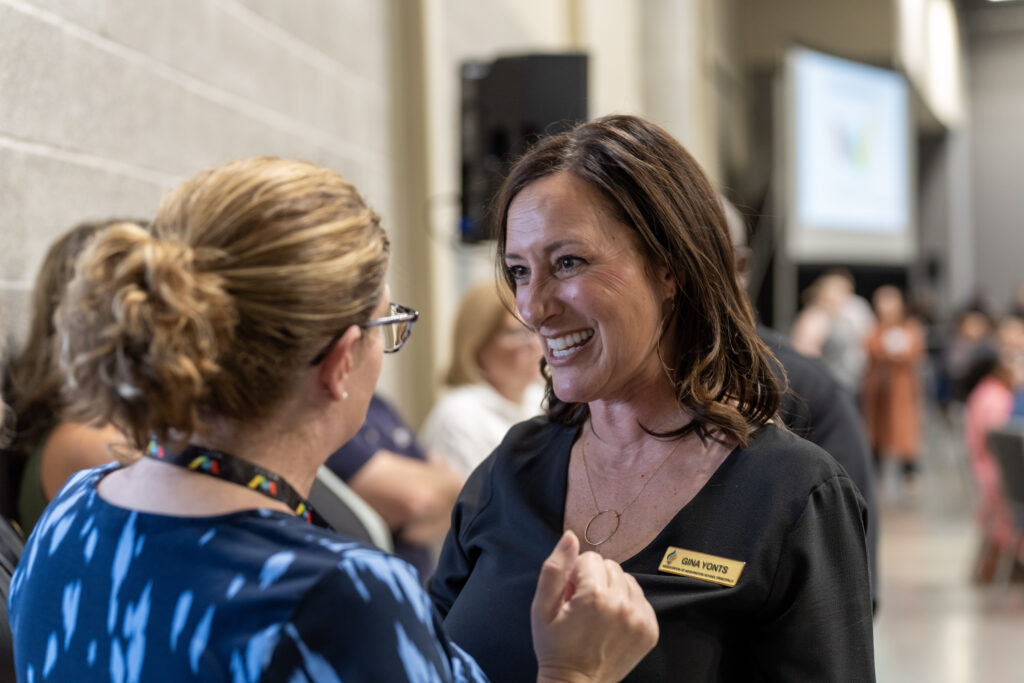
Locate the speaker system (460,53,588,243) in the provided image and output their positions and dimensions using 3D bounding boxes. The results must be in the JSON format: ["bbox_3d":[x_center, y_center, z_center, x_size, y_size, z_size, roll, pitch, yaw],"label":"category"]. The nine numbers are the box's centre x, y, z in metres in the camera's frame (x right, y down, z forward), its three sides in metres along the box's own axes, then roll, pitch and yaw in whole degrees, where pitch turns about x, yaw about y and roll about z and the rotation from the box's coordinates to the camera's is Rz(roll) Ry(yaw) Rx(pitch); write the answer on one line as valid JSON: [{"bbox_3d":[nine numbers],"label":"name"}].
[{"bbox_3d":[0.037,-0.650,6.450,0.365,0.620,0.370,0,1,-13],"label":"speaker system"}]

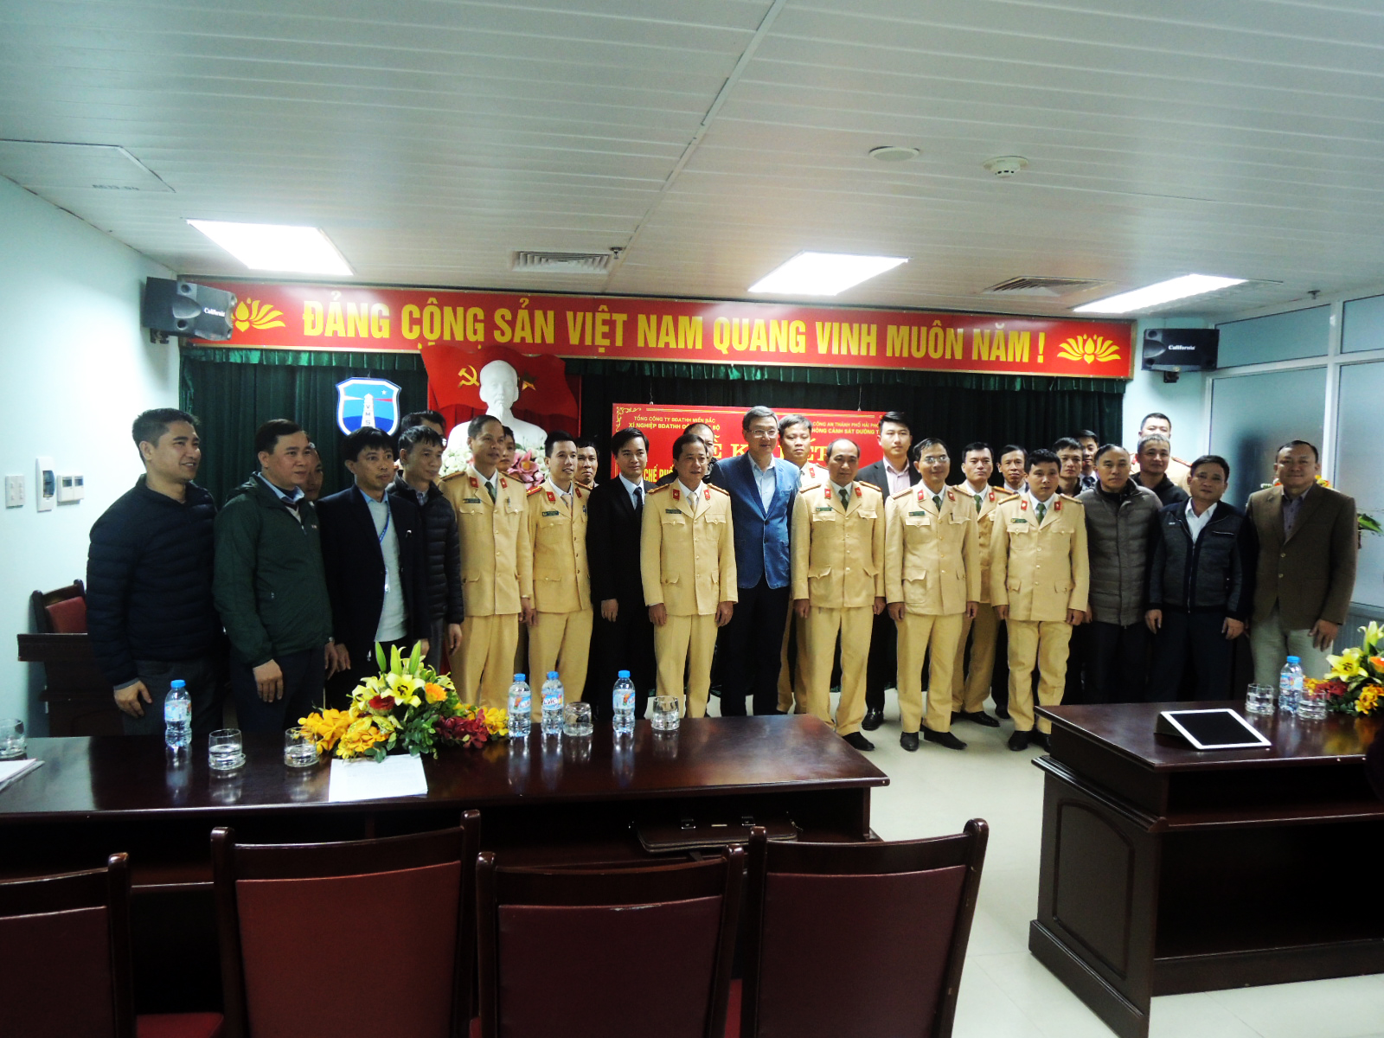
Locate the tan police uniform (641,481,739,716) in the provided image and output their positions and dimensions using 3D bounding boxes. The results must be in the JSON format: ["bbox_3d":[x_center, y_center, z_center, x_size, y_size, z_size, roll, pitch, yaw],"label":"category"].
[{"bbox_3d":[-0.026,0.487,5.192,0.500,1.389,0.300,0,4,-14],"label":"tan police uniform"}]

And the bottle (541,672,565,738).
[{"bbox_3d":[-0.383,0.508,2.648,0.061,0.179,0.061,0,4,-11],"label":"bottle"}]

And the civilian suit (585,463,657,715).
[{"bbox_3d":[-0.347,0.457,5.313,0.470,1.422,0.290,-1,4,-26],"label":"civilian suit"}]

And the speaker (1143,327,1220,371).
[{"bbox_3d":[3.205,-1.111,6.300,0.470,0.270,0.270,2,4,15],"label":"speaker"}]

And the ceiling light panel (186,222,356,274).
[{"bbox_3d":[-2.146,-1.411,5.001,0.583,0.050,1.165,0,4,-11],"label":"ceiling light panel"}]

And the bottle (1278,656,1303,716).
[{"bbox_3d":[1.892,0.522,3.020,0.063,0.180,0.063,0,4,-11],"label":"bottle"}]

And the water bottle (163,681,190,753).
[{"bbox_3d":[-1.313,0.489,2.448,0.061,0.172,0.061,0,4,-11],"label":"water bottle"}]

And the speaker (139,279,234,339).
[{"bbox_3d":[-2.865,-1.197,5.497,0.250,0.280,0.450,9,6,16],"label":"speaker"}]

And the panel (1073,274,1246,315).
[{"bbox_3d":[2.842,-1.382,5.837,0.570,0.080,1.180,0,4,-11],"label":"panel"}]

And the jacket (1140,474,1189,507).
[{"bbox_3d":[2.816,0.070,5.832,0.500,0.680,0.280,3,4,26],"label":"jacket"}]

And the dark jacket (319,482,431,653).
[{"bbox_3d":[-1.290,0.198,3.900,0.470,0.690,0.280,-2,5,-42],"label":"dark jacket"}]

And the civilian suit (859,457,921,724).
[{"bbox_3d":[1.176,0.394,5.596,0.470,1.550,0.280,2,4,12],"label":"civilian suit"}]

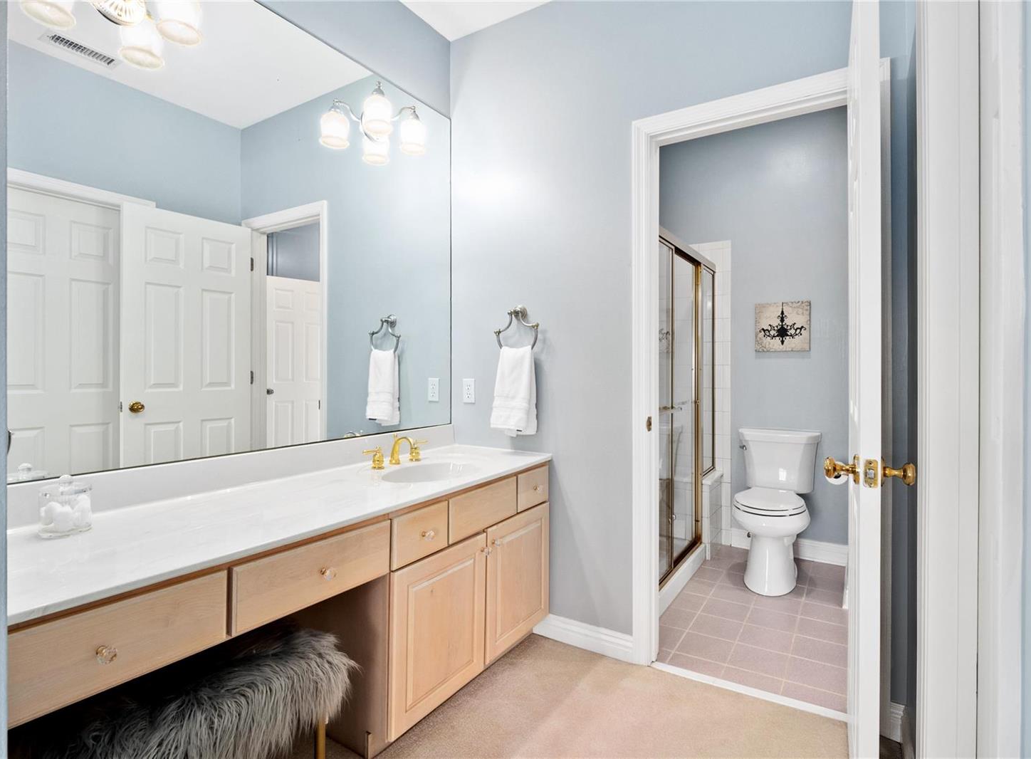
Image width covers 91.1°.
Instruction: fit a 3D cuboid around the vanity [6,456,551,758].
[{"bbox_3d":[-0.551,0.732,1.552,0.543,0.762,1.792,0,0,32],"label":"vanity"}]

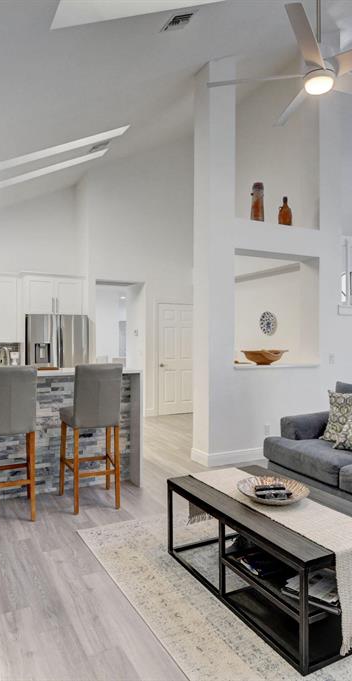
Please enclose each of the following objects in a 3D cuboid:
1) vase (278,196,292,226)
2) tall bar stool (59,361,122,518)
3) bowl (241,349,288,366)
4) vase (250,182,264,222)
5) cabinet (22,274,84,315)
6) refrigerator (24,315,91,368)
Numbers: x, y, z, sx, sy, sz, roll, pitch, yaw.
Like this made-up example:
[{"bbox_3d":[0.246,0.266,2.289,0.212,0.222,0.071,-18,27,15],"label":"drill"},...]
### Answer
[{"bbox_3d":[1.362,-1.582,5.300,0.160,0.420,0.150,0,0,-29],"label":"vase"},{"bbox_3d":[-0.717,0.777,3.578,0.425,1.140,0.510,0,0,-21],"label":"tall bar stool"},{"bbox_3d":[1.076,0.207,5.155,0.560,0.195,0.520,0,0,0],"label":"bowl"},{"bbox_3d":[0.978,-1.629,5.089,0.155,0.510,0.155,0,0,-29],"label":"vase"},{"bbox_3d":[-1.969,-0.685,6.670,0.930,0.570,0.660,0,0,-29],"label":"cabinet"},{"bbox_3d":[-1.921,0.487,6.644,0.910,1.755,0.820,0,0,-29],"label":"refrigerator"}]

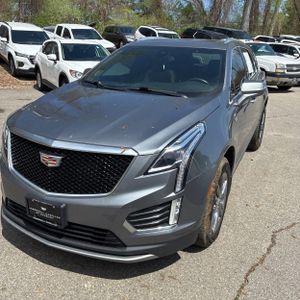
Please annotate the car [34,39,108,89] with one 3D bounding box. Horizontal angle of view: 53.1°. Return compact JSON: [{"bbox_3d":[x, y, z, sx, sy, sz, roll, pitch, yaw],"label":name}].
[{"bbox_3d":[-2.257,-2.611,9.477,1.840,1.680,4.500,-9,21,-31],"label":"car"}]

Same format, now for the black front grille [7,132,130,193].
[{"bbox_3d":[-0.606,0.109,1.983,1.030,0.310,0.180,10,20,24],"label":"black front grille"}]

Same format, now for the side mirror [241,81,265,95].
[{"bbox_3d":[0.945,-0.567,2.750,0.210,0.130,0.130,10,20,24],"label":"side mirror"}]

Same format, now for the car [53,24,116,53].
[{"bbox_3d":[-3.635,-5.269,14.988,1.850,1.760,5.100,-11,26,-35],"label":"car"}]

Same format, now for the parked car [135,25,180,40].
[{"bbox_3d":[0.735,-5.628,16.355,1.860,1.700,4.600,-7,27,-26],"label":"parked car"}]

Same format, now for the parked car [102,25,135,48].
[{"bbox_3d":[-2.058,-8.901,23.865,1.900,1.770,4.750,-11,25,-34],"label":"parked car"}]

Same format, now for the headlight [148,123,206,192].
[{"bbox_3d":[0.184,0.054,1.925,0.250,0.400,0.460,10,20,24],"label":"headlight"}]

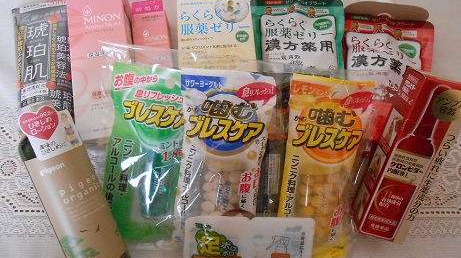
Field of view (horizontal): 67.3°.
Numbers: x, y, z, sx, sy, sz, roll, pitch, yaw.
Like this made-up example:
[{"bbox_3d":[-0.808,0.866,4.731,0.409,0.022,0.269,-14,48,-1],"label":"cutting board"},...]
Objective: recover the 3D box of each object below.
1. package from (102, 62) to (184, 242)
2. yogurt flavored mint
[{"bbox_3d":[-0.066,0.023,0.310,0.088,0.021,0.157,5,97,-1],"label":"package"},{"bbox_3d":[-0.007,0.025,0.298,0.075,0.019,0.154,3,102,-1],"label":"yogurt flavored mint"}]

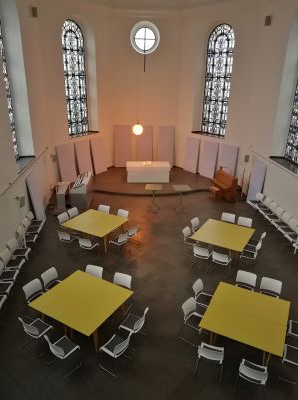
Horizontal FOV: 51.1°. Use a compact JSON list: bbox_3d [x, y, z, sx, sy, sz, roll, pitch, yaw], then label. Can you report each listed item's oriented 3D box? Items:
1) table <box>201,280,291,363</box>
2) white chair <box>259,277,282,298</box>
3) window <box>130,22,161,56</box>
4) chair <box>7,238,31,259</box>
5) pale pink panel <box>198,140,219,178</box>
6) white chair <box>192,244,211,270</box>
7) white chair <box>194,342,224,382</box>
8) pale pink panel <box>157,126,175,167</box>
[{"bbox_3d":[2.101,2.806,6.837,1.623,0.750,1.641,11,23,25],"label":"table"},{"bbox_3d":[2.957,2.459,7.704,0.490,0.816,0.520,11,23,23],"label":"white chair"},{"bbox_3d":[-0.200,-9.151,17.578,1.683,1.693,0.306,-1,21,-5],"label":"window"},{"bbox_3d":[-3.906,1.624,9.450,0.530,0.830,0.500,-1,21,-4],"label":"chair"},{"bbox_3d":[3.299,-2.246,17.204,0.080,1.980,1.000,-13,25,-39],"label":"pale pink panel"},{"bbox_3d":[1.640,1.710,9.482,0.500,0.830,0.530,12,23,26],"label":"white chair"},{"bbox_3d":[1.174,2.934,5.887,0.495,0.785,0.535,7,22,17],"label":"white chair"},{"bbox_3d":[1.052,-3.227,19.115,0.981,2.530,0.050,0,17,-3],"label":"pale pink panel"}]

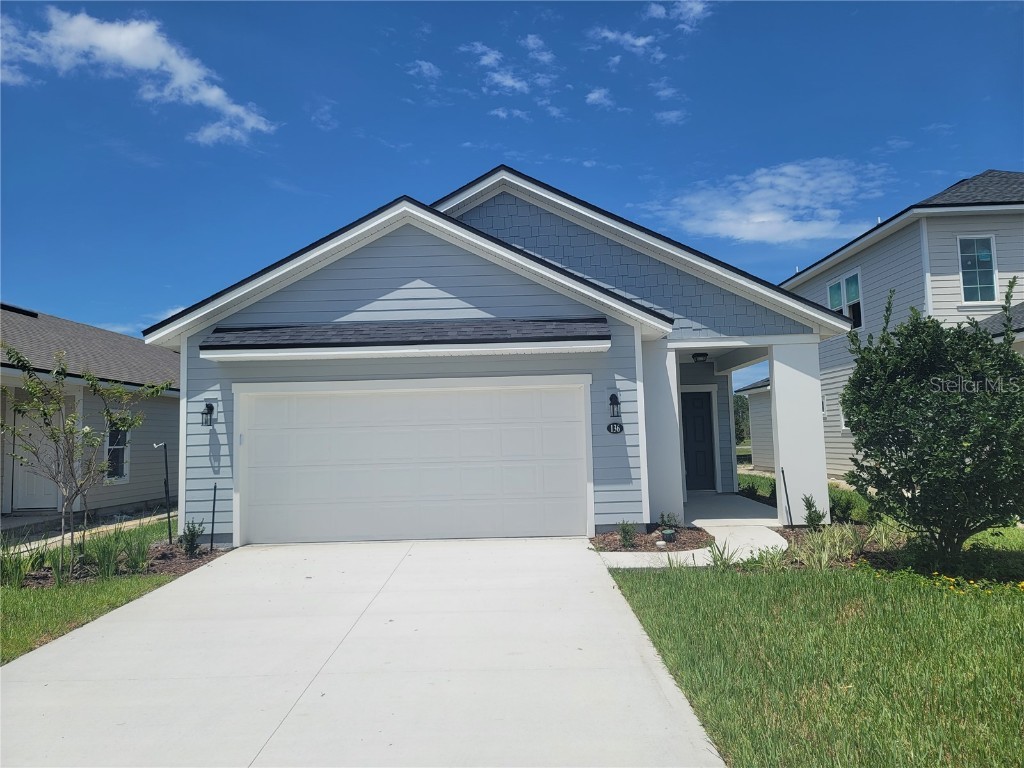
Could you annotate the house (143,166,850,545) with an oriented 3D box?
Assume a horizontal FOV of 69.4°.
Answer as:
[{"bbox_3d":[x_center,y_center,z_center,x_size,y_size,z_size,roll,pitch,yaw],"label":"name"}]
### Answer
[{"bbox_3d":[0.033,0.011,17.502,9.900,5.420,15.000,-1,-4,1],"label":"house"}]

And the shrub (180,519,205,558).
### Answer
[{"bbox_3d":[-4.172,2.011,9.625,0.350,0.510,0.340,-1,-4,1],"label":"shrub"}]

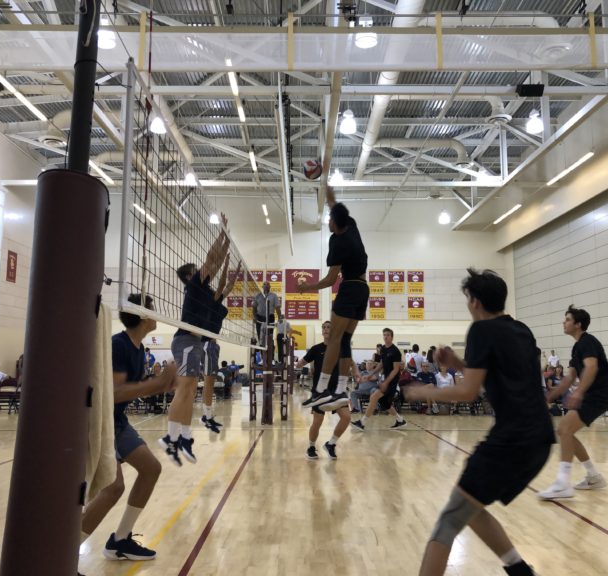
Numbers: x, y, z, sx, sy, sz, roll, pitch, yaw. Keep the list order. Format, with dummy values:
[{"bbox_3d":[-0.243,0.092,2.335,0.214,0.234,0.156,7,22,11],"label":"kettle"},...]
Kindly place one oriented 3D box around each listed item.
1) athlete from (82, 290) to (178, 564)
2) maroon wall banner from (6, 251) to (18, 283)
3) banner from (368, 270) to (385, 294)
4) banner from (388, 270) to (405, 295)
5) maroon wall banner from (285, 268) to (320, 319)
[{"bbox_3d":[-1.168,0.875,3.880,0.700,1.674,0.620,2,-7,-12],"label":"athlete"},{"bbox_3d":[-14.875,-1.056,31.697,0.030,1.540,1.030,0,-7,0],"label":"maroon wall banner"},{"bbox_3d":[4.881,-0.374,41.241,1.065,1.600,0.030,0,-7,0],"label":"banner"},{"bbox_3d":[6.157,-0.374,41.245,1.065,1.600,0.030,0,-7,0],"label":"banner"},{"bbox_3d":[-0.101,0.405,40.430,2.180,3.292,0.050,0,-7,0],"label":"maroon wall banner"}]

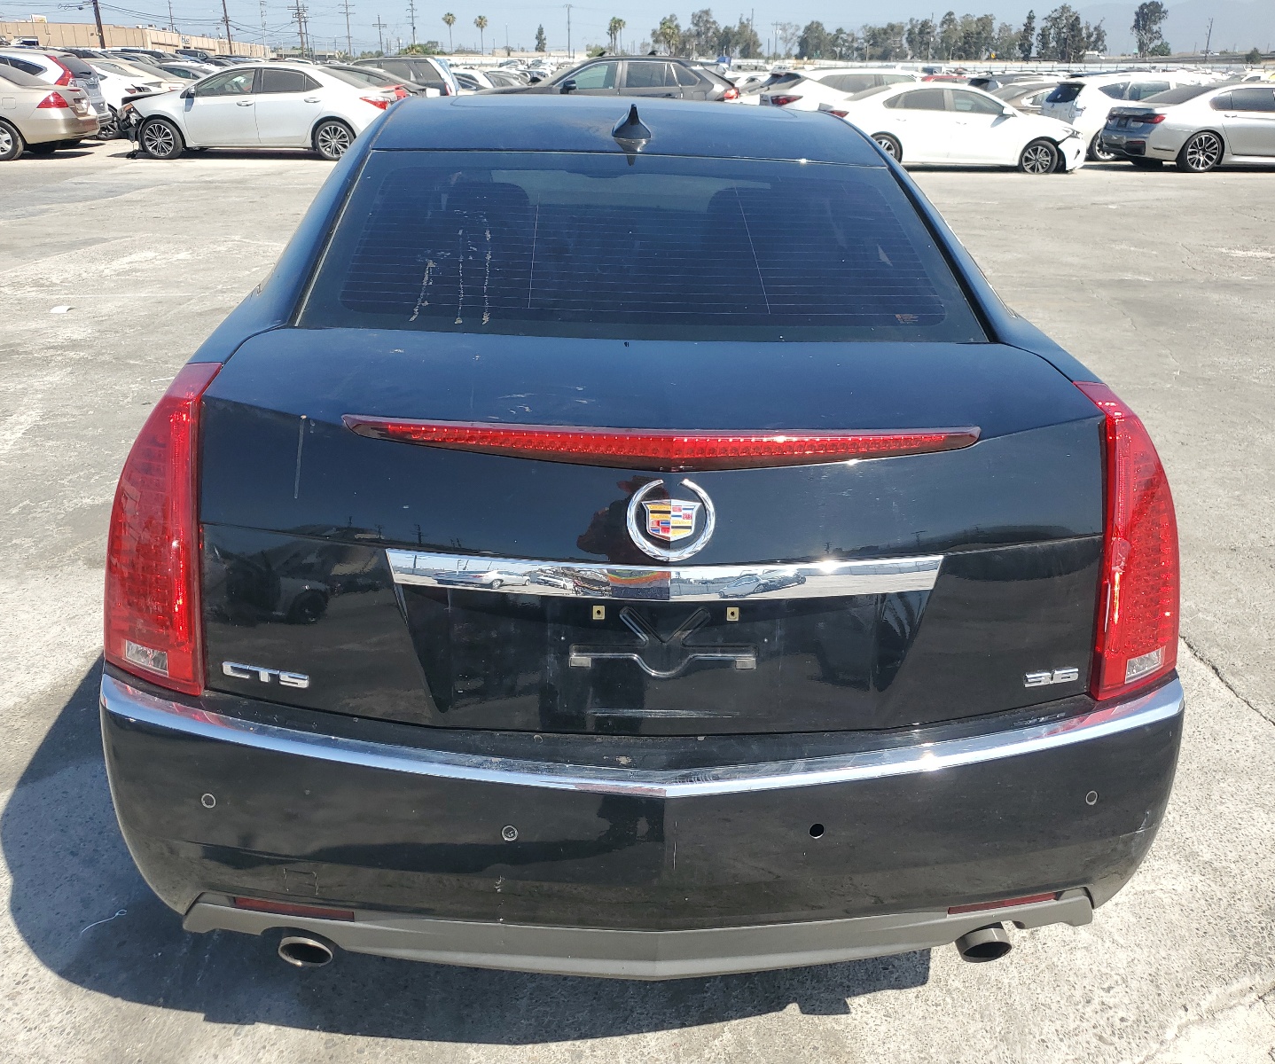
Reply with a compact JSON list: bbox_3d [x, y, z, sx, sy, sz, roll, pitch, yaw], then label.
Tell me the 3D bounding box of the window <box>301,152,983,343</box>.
[{"bbox_3d":[0.011,-0.551,1.989,1.175,0.085,0.620,1,47,-4],"label":"window"}]

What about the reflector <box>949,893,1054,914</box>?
[{"bbox_3d":[0.547,0.554,1.608,0.185,0.024,0.028,-5,24,-16],"label":"reflector"}]

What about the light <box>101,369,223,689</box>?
[{"bbox_3d":[-0.690,-0.006,1.494,0.210,0.405,0.285,1,23,-4],"label":"light"}]

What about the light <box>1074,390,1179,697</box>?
[{"bbox_3d":[0.757,0.011,1.586,0.210,0.405,0.285,1,23,-4],"label":"light"}]

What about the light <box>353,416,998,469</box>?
[{"bbox_3d":[0.043,-0.114,1.406,0.864,0.043,0.090,1,23,-4],"label":"light"}]

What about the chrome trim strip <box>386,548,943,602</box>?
[{"bbox_3d":[0.042,0.059,1.401,0.736,0.054,0.057,1,23,-4],"label":"chrome trim strip"}]

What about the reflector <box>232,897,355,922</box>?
[{"bbox_3d":[-0.497,0.542,1.542,0.185,0.024,0.028,6,24,9],"label":"reflector"}]

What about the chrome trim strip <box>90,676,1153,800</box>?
[{"bbox_3d":[0.032,0.279,1.516,1.640,0.057,0.290,1,23,-4],"label":"chrome trim strip"}]

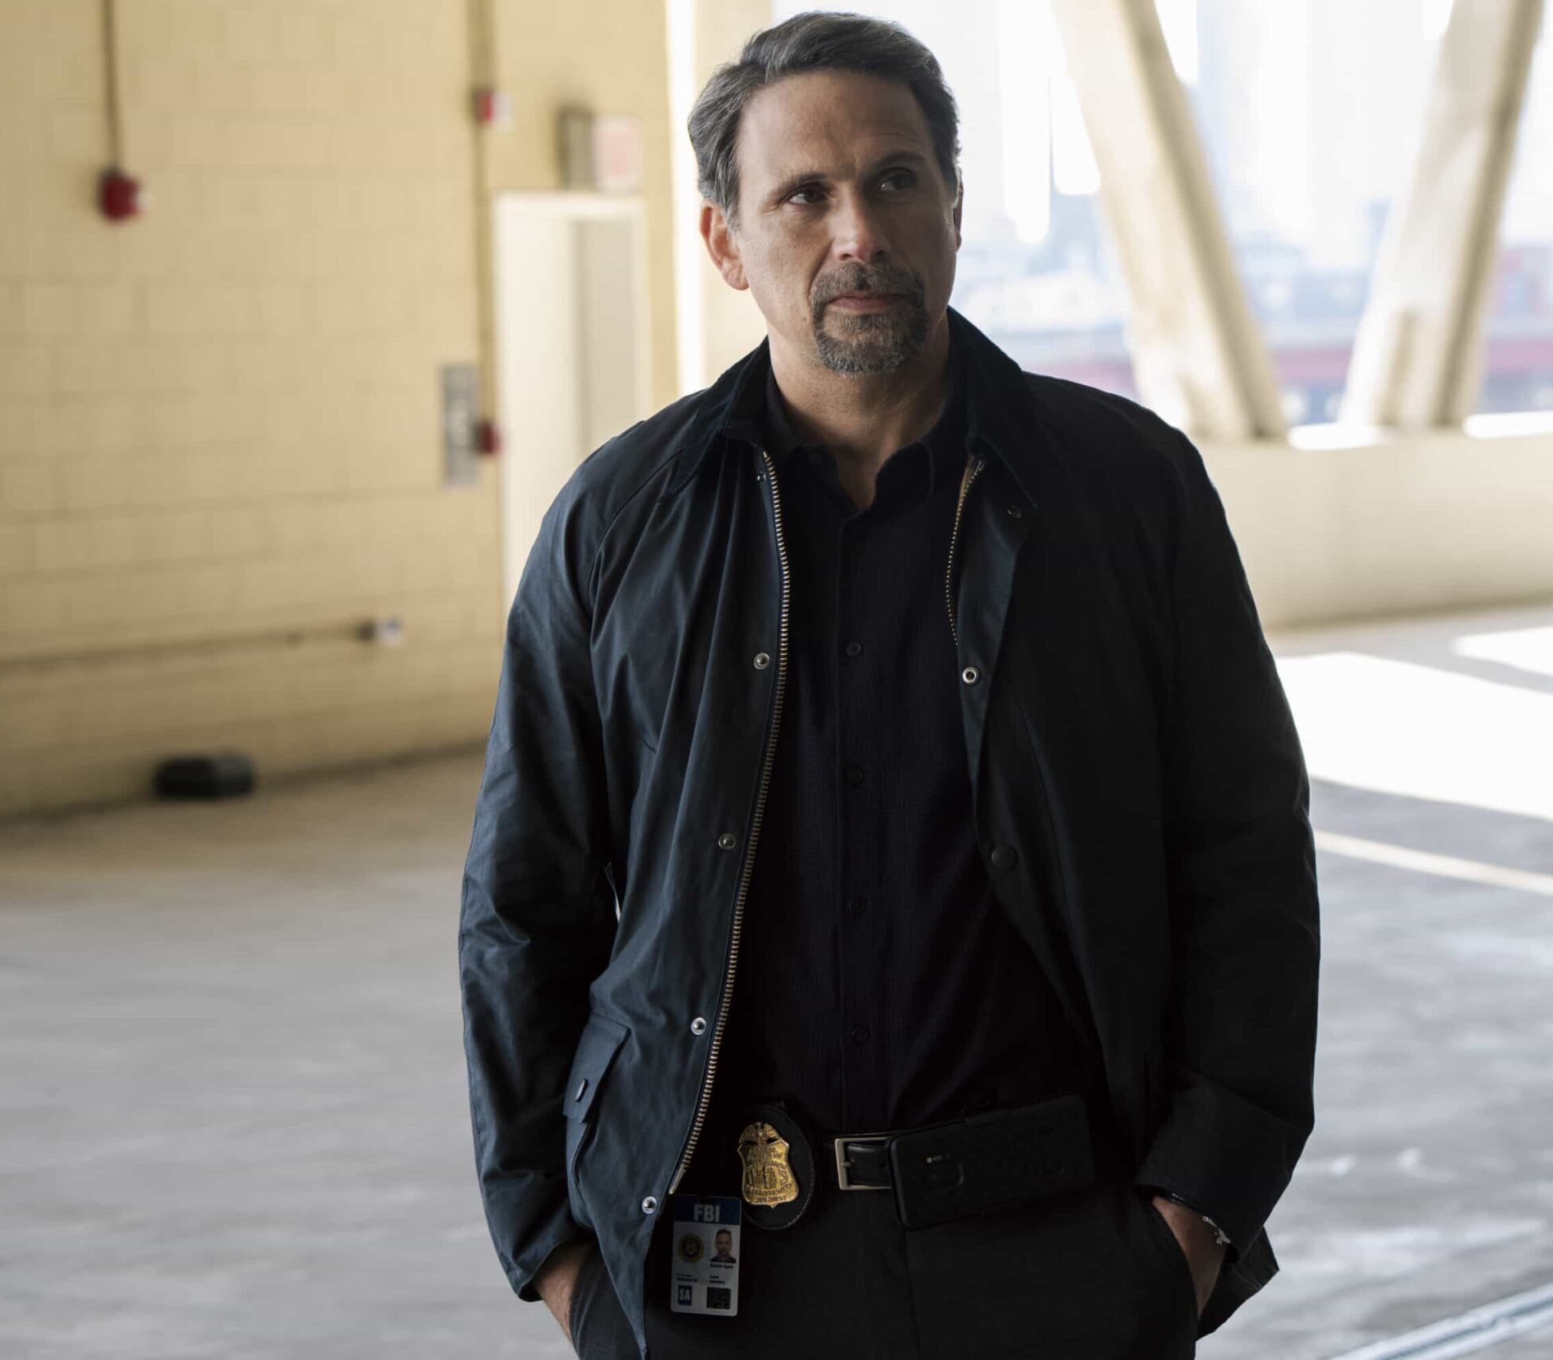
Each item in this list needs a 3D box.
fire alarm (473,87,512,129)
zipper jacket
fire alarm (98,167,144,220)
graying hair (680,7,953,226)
[{"bbox_3d":[-1.141,-2.277,22.600,0.095,0.150,0.120,0,3,25],"label":"fire alarm"},{"bbox_3d":[0.081,0.118,4.100,0.615,0.770,0.320,-1,3,5],"label":"zipper jacket"},{"bbox_3d":[-2.321,-1.722,20.050,0.100,0.170,0.120,0,3,25],"label":"fire alarm"},{"bbox_3d":[0.035,-0.399,4.080,0.187,0.170,0.215,-6,3,-14],"label":"graying hair"}]

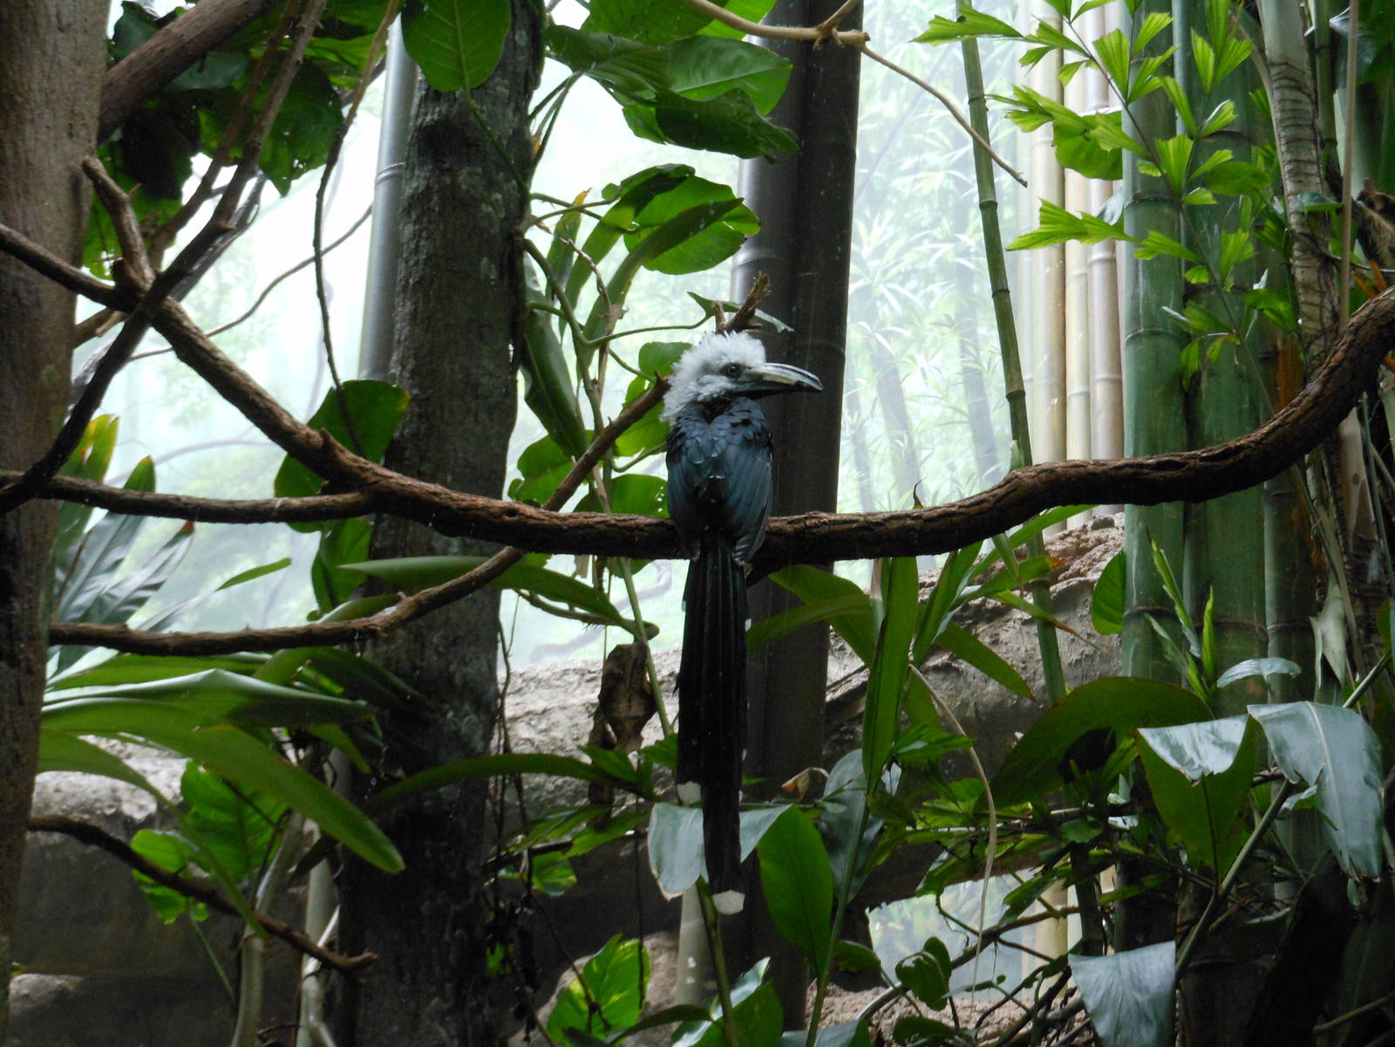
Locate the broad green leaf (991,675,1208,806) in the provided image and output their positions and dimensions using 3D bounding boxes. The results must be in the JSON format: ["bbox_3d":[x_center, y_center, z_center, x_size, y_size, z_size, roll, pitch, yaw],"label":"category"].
[{"bbox_3d":[0.491,0.266,3.100,0.276,0.157,0.110,1,-10,0],"label":"broad green leaf"}]

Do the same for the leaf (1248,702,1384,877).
[{"bbox_3d":[0.706,0.304,2.900,0.156,0.199,0.090,1,-10,0],"label":"leaf"}]

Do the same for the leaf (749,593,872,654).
[{"bbox_3d":[0.130,0.123,3.100,0.165,0.074,0.090,1,-10,0],"label":"leaf"}]

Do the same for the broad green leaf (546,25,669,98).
[{"bbox_3d":[-0.110,-0.567,3.120,0.154,0.088,0.090,1,-10,0],"label":"broad green leaf"}]

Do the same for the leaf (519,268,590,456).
[{"bbox_3d":[-0.174,-0.198,3.100,0.055,0.225,0.065,-12,-12,0],"label":"leaf"}]

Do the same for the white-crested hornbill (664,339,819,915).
[{"bbox_3d":[0.048,0.112,2.880,0.180,0.645,0.190,1,-12,5],"label":"white-crested hornbill"}]

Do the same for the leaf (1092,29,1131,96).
[{"bbox_3d":[0.538,-0.599,3.300,0.045,0.088,0.030,-15,-9,0],"label":"leaf"}]

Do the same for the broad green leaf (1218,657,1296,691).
[{"bbox_3d":[0.737,0.198,3.350,0.106,0.044,0.065,2,-12,0],"label":"broad green leaf"}]

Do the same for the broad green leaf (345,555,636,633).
[{"bbox_3d":[-0.255,0.087,3.150,0.370,0.097,0.100,1,-10,0],"label":"broad green leaf"}]

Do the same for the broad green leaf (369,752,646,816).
[{"bbox_3d":[-0.225,0.307,3.000,0.330,0.075,0.080,3,-12,-5],"label":"broad green leaf"}]

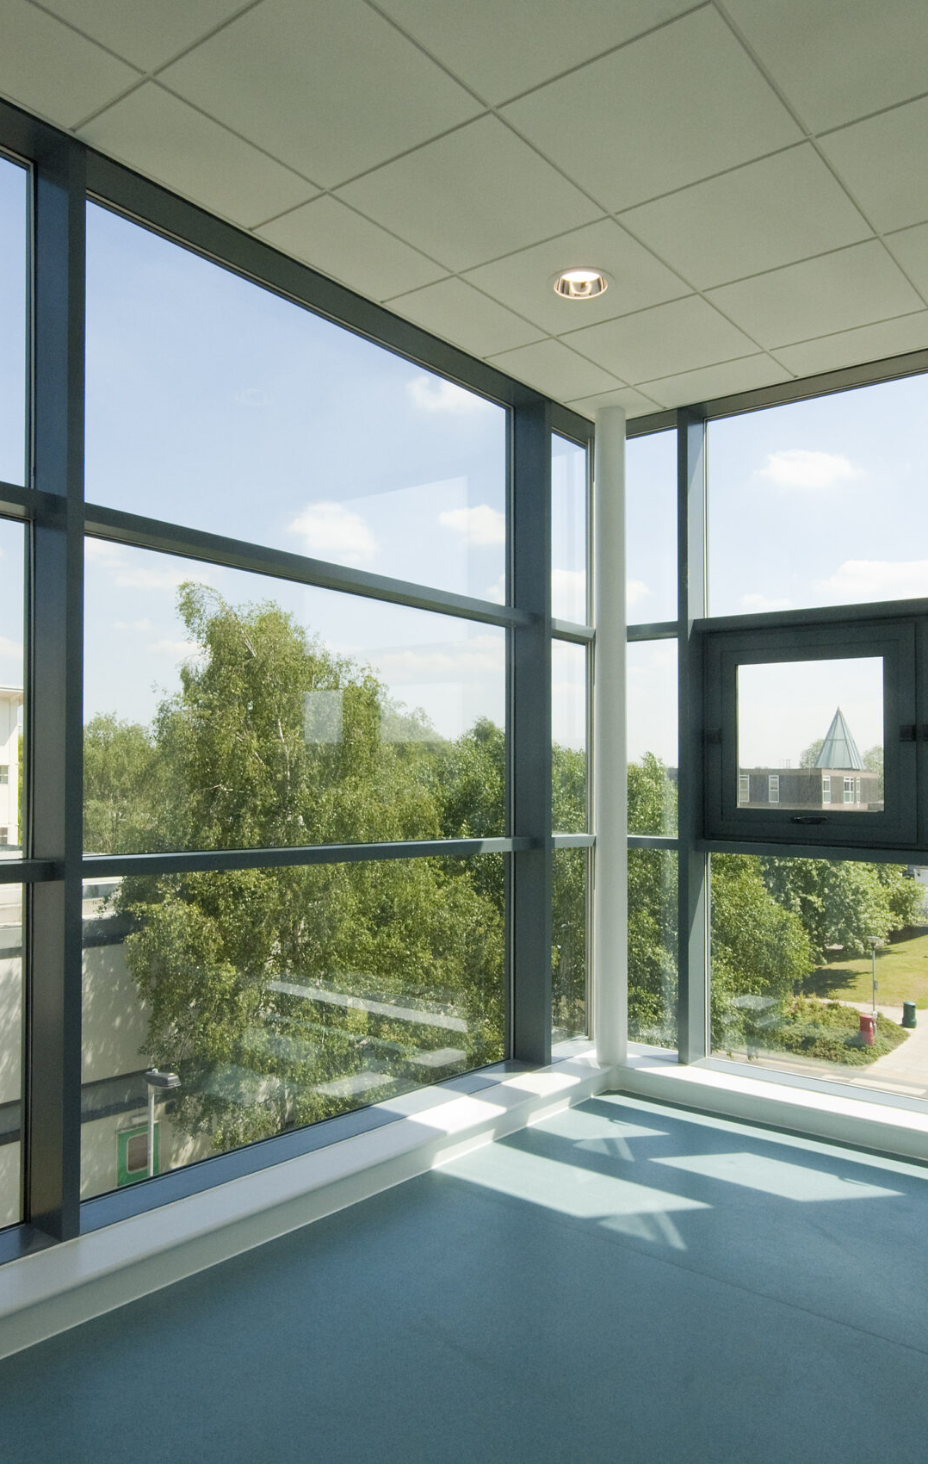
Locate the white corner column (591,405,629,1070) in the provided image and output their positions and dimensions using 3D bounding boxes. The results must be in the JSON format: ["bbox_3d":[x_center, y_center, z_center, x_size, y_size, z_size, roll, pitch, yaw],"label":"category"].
[{"bbox_3d":[0.676,0.032,4.500,0.155,2.990,0.155,1,-2,0],"label":"white corner column"}]

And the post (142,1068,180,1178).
[{"bbox_3d":[-5.007,7.650,15.969,0.650,4.150,0.400,-1,-3,39],"label":"post"}]

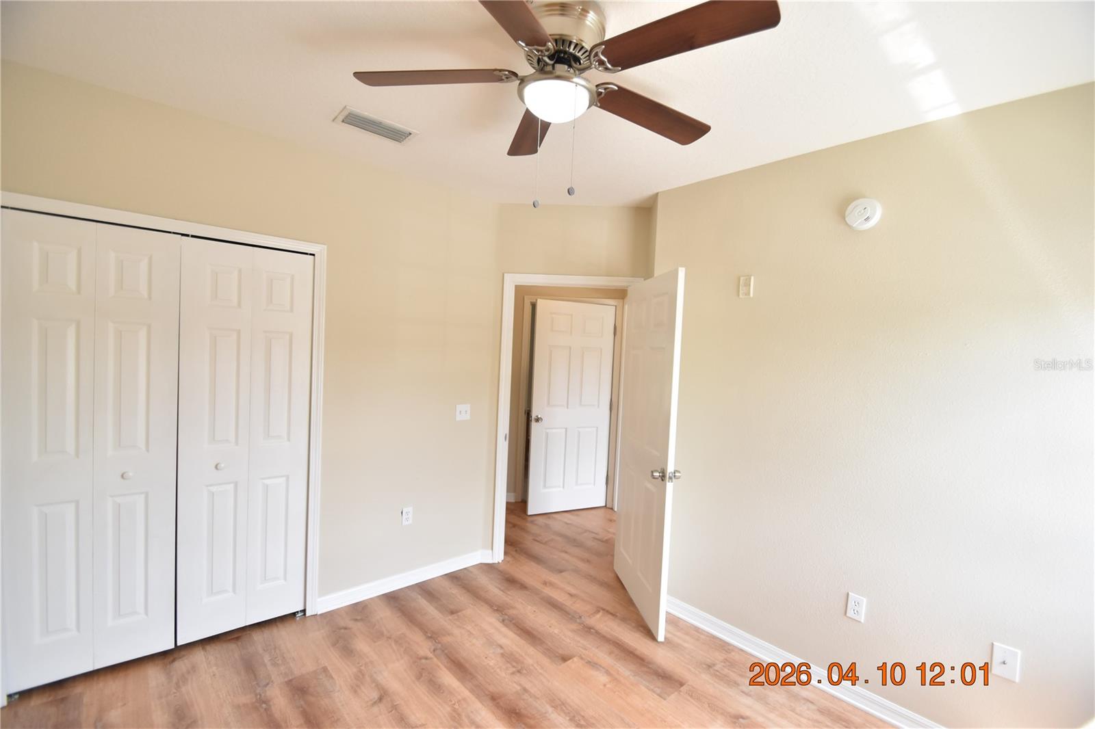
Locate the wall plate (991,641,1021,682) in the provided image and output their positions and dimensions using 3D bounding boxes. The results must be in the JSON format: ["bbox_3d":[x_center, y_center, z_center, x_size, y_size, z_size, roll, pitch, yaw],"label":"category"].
[{"bbox_3d":[1.788,1.163,1.779,0.010,0.122,0.076,0,3,-44],"label":"wall plate"}]

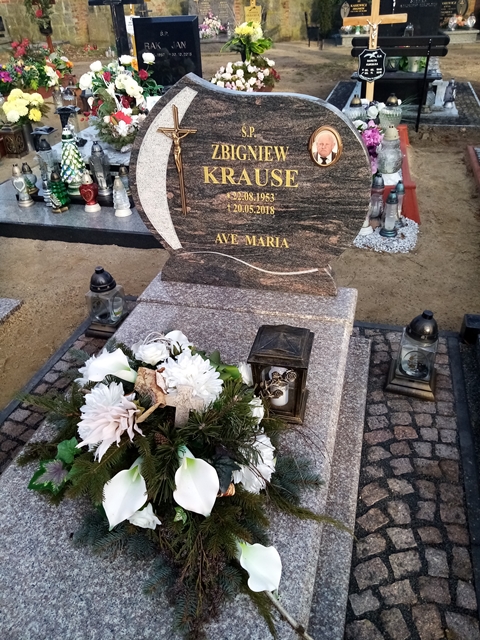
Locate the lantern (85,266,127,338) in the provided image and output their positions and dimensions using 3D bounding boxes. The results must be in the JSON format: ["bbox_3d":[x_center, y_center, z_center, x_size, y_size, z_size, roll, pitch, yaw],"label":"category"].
[{"bbox_3d":[-0.643,-0.099,2.255,0.180,0.335,0.180,6,37,14],"label":"lantern"}]

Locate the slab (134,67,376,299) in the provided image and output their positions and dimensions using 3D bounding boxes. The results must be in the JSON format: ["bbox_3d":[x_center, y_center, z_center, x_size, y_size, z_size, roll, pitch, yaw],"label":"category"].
[{"bbox_3d":[0.029,-0.485,1.802,0.895,0.798,0.110,7,36,14],"label":"slab"}]

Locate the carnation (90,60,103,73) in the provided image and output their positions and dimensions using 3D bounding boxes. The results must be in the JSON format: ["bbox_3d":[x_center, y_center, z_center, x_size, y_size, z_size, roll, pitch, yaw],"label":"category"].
[{"bbox_3d":[-0.931,-1.644,3.118,0.080,0.071,0.080,7,36,14],"label":"carnation"}]

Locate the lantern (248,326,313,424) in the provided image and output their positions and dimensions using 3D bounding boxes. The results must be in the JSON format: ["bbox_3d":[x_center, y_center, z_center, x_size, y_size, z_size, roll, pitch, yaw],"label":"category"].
[{"bbox_3d":[0.122,0.143,1.359,0.157,0.261,0.151,7,36,14],"label":"lantern"}]

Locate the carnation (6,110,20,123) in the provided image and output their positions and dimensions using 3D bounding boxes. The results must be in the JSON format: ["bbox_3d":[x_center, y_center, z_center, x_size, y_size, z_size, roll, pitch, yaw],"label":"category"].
[{"bbox_3d":[-2.206,-1.982,4.683,0.115,0.105,0.115,-12,36,-10],"label":"carnation"}]

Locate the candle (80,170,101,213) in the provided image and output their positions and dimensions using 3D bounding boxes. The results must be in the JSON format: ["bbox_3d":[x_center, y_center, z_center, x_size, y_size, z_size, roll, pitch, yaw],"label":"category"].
[{"bbox_3d":[-0.967,-0.838,3.139,0.122,0.252,0.104,7,36,14],"label":"candle"}]

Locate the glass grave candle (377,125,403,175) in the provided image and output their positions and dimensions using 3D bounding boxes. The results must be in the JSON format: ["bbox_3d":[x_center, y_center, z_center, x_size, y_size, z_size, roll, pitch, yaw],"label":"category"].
[{"bbox_3d":[0.960,-1.093,3.066,0.168,0.281,0.168,7,36,14],"label":"glass grave candle"}]

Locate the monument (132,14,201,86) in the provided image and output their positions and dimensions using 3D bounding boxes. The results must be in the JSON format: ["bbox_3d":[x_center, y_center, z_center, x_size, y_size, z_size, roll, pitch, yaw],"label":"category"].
[{"bbox_3d":[-0.766,-2.852,5.167,0.652,0.616,0.100,6,37,14],"label":"monument"}]

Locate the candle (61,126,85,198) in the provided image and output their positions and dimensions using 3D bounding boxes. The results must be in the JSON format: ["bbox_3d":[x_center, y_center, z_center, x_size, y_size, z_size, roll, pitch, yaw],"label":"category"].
[{"bbox_3d":[-1.126,-1.063,3.235,0.166,0.431,0.166,7,36,14],"label":"candle"}]

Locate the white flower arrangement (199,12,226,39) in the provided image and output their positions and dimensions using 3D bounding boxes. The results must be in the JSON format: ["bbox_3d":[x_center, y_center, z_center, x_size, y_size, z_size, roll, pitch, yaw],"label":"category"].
[{"bbox_3d":[-0.560,-5.998,9.791,0.540,0.480,0.440,6,37,14],"label":"white flower arrangement"}]

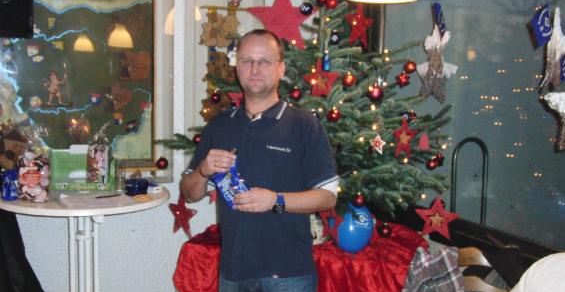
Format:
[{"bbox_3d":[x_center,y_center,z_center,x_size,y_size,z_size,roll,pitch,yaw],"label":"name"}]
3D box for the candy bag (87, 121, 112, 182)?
[{"bbox_3d":[-0.856,0.045,2.810,0.078,0.290,0.110,-4,8,-37],"label":"candy bag"}]

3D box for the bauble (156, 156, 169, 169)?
[{"bbox_3d":[-0.635,0.088,3.200,0.060,0.068,0.060,1,6,0],"label":"bauble"}]

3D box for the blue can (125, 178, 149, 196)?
[{"bbox_3d":[-0.651,0.185,2.692,0.100,0.057,0.100,1,6,0],"label":"blue can"}]

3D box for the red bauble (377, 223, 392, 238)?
[{"bbox_3d":[0.477,0.392,2.800,0.062,0.069,0.062,1,6,0],"label":"red bauble"}]

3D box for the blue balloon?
[{"bbox_3d":[0.334,0.408,2.920,0.215,0.250,0.215,1,6,0],"label":"blue balloon"}]

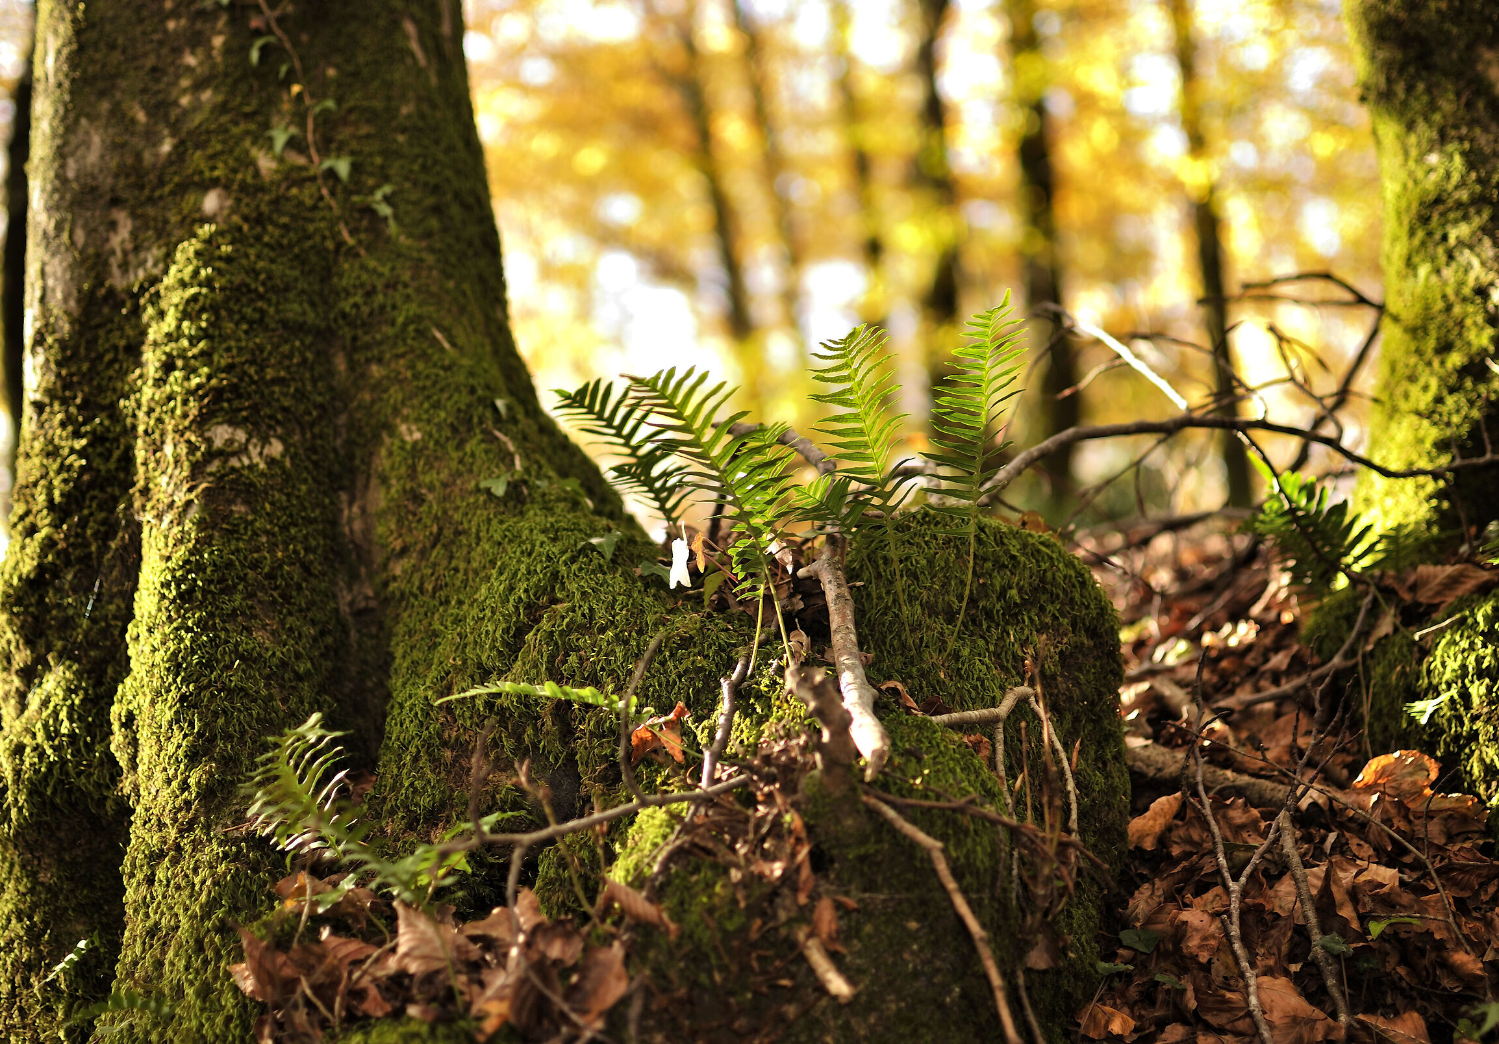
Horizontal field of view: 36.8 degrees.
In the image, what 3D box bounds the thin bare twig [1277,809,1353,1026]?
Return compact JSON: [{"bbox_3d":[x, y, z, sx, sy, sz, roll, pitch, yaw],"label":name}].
[{"bbox_3d":[0.437,0.302,1.750,0.025,0.022,0.252,0,29,2],"label":"thin bare twig"}]

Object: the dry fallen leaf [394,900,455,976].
[{"bbox_3d":[-0.219,0.281,1.520,0.042,0.053,0.020,-16,-24,-8],"label":"dry fallen leaf"}]

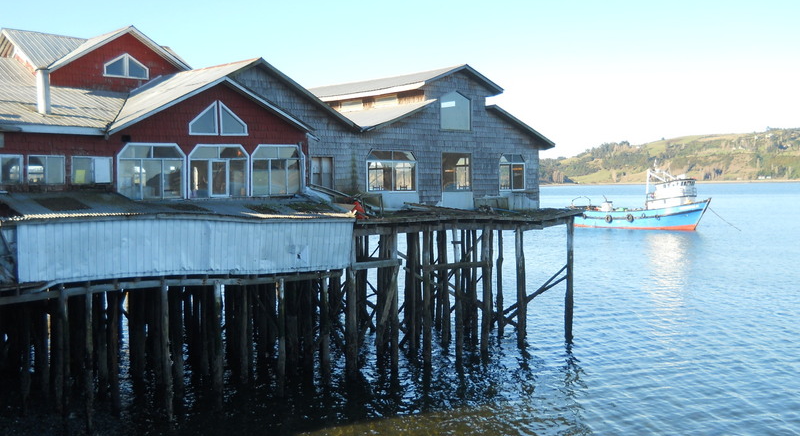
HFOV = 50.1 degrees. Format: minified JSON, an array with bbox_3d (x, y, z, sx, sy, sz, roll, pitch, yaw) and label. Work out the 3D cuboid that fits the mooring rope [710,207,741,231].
[{"bbox_3d":[41.300,0.140,108.400,4.000,3.050,0.100,1,3,14],"label":"mooring rope"}]

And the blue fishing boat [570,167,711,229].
[{"bbox_3d":[32.700,-2.700,115.200,5.200,8.600,19.300,-2,4,-43],"label":"blue fishing boat"}]

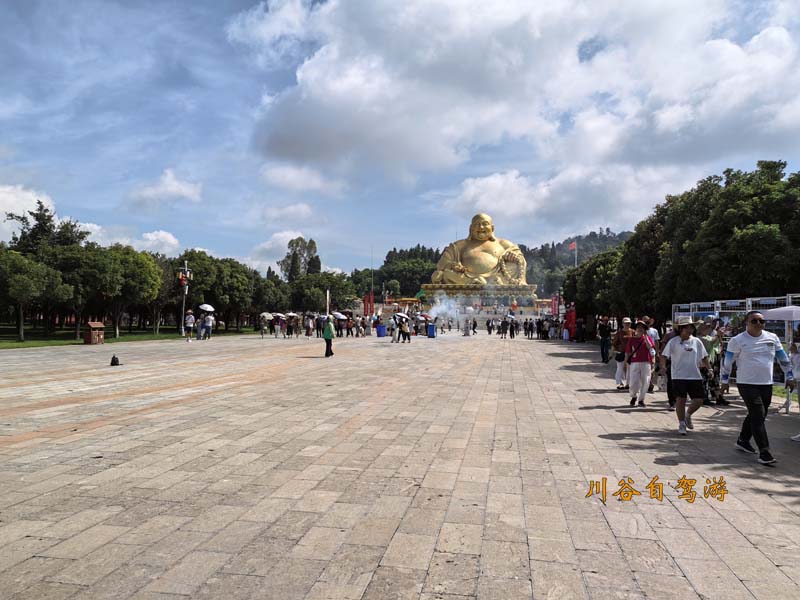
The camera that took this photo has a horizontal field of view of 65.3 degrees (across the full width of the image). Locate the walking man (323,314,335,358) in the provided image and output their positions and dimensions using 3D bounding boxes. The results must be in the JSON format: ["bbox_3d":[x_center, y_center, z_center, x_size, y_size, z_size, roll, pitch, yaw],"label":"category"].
[{"bbox_3d":[-2.865,1.442,25.000,0.500,1.680,0.500,0,-2,21],"label":"walking man"}]

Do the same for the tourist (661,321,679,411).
[{"bbox_3d":[4.971,1.175,11.300,0.520,1.608,0.360,0,-2,12],"label":"tourist"}]

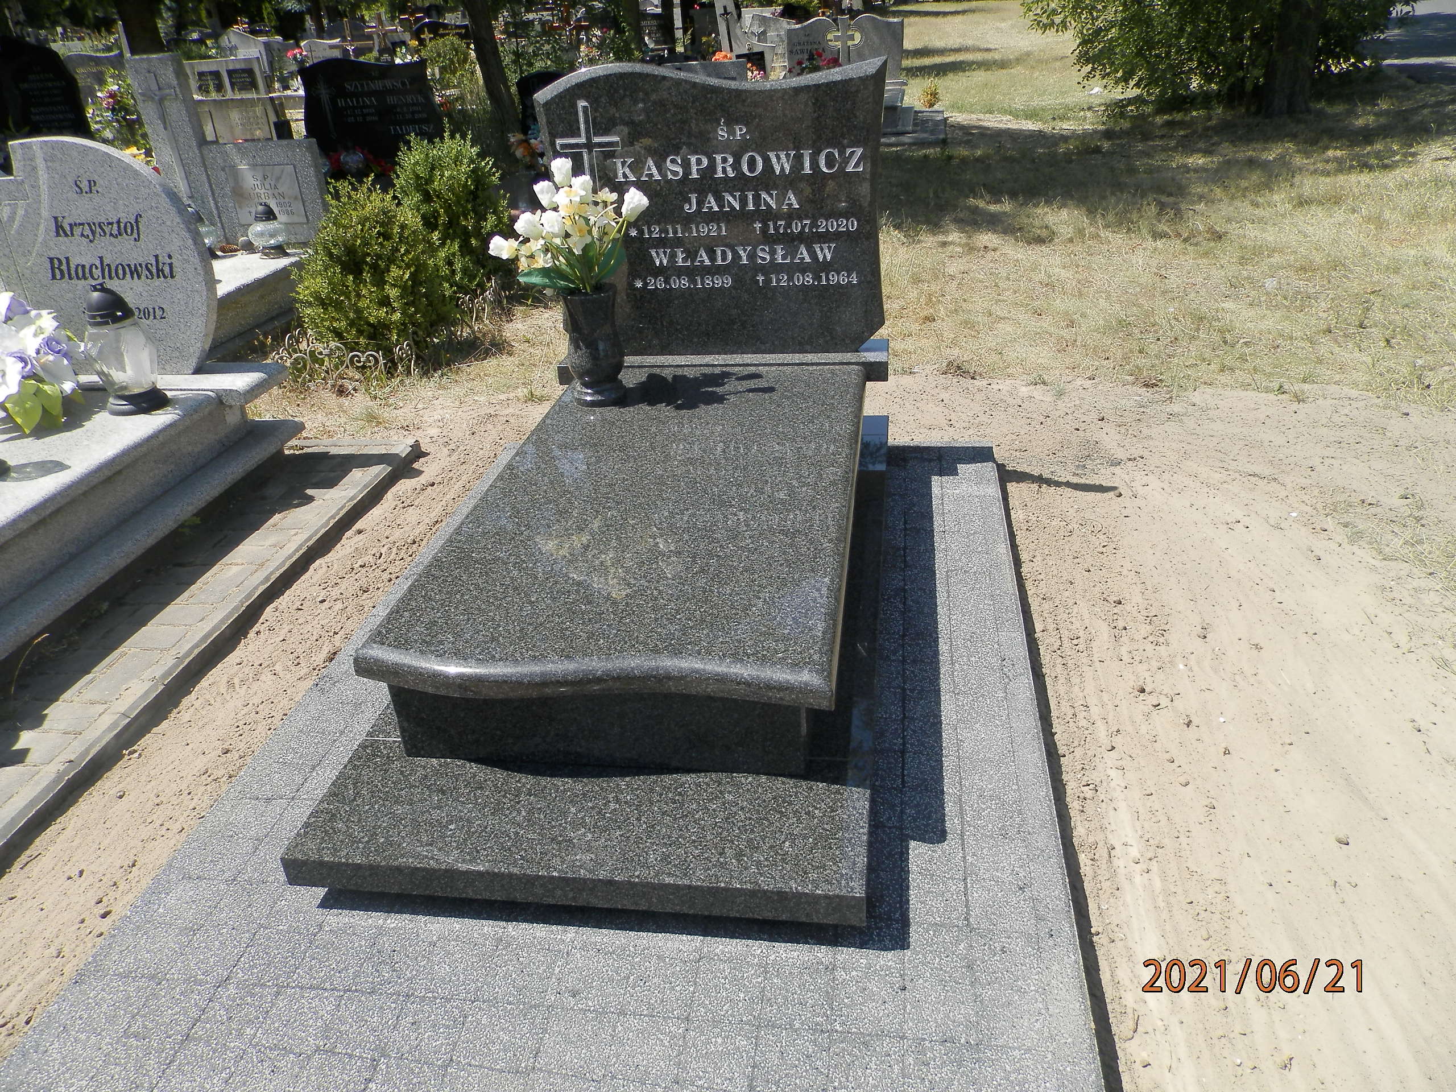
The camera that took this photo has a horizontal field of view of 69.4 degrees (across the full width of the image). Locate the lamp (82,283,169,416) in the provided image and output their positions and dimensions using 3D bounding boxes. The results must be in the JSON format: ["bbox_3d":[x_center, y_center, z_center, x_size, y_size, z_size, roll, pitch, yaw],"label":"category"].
[{"bbox_3d":[-1.692,-0.553,2.928,0.190,0.345,0.190,1,29,9],"label":"lamp"}]

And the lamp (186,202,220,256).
[{"bbox_3d":[-2.679,-1.595,5.303,0.195,0.245,0.195,1,29,9],"label":"lamp"}]

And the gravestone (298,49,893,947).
[{"bbox_3d":[-0.144,-0.322,2.139,0.910,1.080,1.810,1,29,9],"label":"gravestone"}]

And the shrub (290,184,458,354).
[{"bbox_3d":[-1.511,-1.211,4.490,0.690,0.690,0.680,1,29,9],"label":"shrub"}]

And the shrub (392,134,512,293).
[{"bbox_3d":[-1.344,-1.611,5.128,0.610,0.760,0.600,1,29,9],"label":"shrub"}]

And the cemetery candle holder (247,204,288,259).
[{"bbox_3d":[-2.277,-1.567,5.199,0.200,0.240,0.200,1,29,9],"label":"cemetery candle holder"}]

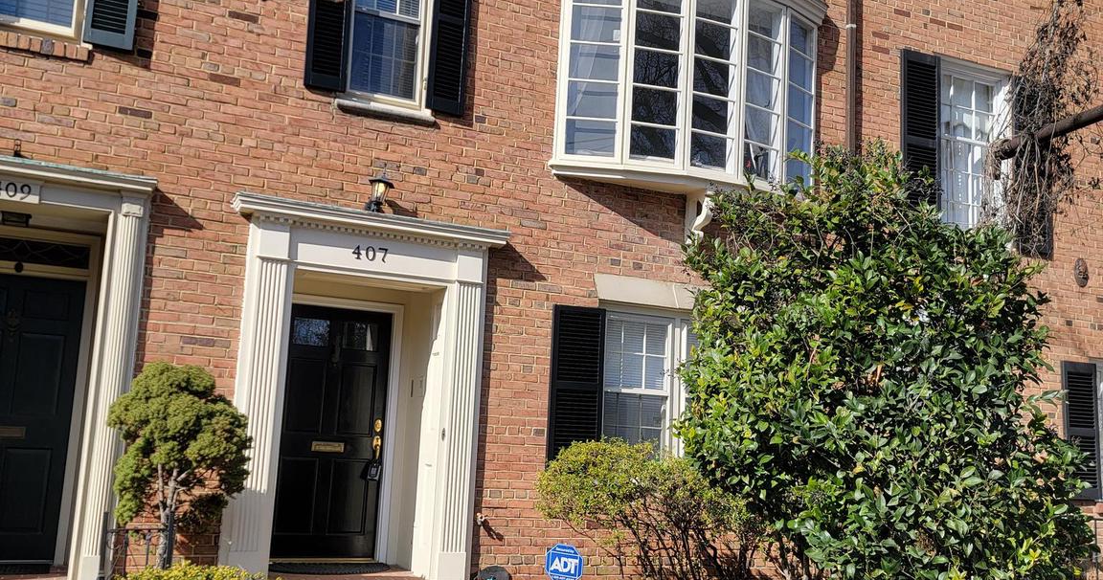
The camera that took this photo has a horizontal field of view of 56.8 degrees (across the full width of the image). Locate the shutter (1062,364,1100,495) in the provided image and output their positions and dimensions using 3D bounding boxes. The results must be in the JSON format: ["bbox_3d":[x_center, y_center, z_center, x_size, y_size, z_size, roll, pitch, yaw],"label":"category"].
[{"bbox_3d":[5.383,1.423,10.356,0.492,1.354,0.040,7,-9,-23],"label":"shutter"}]

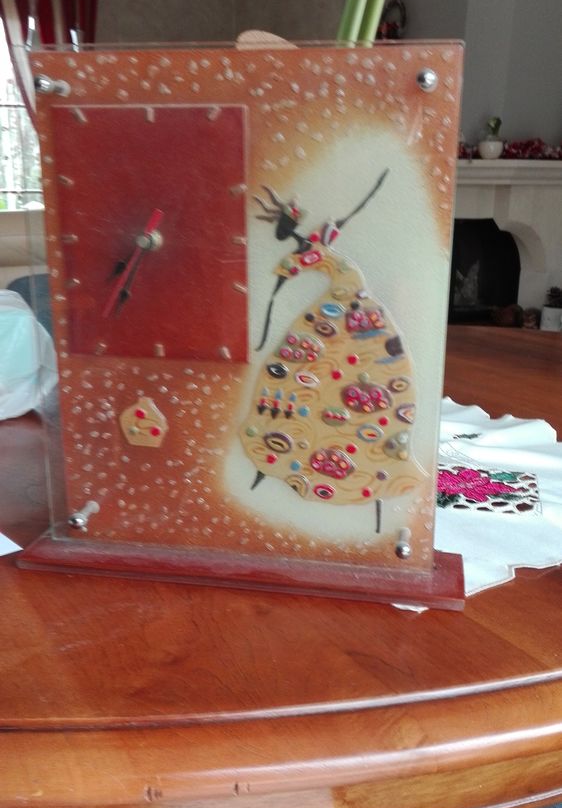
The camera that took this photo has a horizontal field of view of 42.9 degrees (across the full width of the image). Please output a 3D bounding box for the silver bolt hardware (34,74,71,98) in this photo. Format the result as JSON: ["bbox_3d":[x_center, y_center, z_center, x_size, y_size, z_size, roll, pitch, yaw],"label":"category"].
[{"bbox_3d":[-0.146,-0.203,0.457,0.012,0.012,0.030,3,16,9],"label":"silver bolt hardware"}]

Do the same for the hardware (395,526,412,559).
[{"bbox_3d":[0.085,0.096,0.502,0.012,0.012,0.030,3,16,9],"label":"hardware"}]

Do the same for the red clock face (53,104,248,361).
[{"bbox_3d":[-0.088,-0.112,0.483,0.133,0.168,0.010,3,16,9],"label":"red clock face"}]

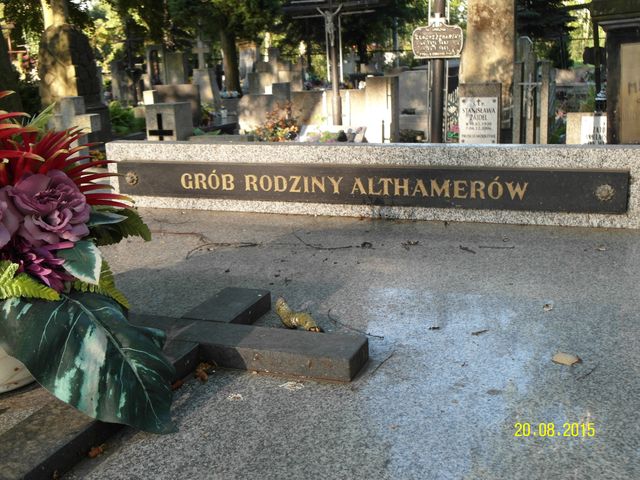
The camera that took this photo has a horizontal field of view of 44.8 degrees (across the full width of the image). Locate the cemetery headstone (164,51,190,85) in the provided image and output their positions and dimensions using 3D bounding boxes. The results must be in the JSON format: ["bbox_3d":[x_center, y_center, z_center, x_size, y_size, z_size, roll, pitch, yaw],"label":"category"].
[{"bbox_3d":[-2.002,-2.273,11.105,0.290,0.850,0.130,3,15,21],"label":"cemetery headstone"}]

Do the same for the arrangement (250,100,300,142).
[{"bbox_3d":[-0.315,-0.844,5.639,0.290,0.320,0.250,3,15,21],"label":"arrangement"}]

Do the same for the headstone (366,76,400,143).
[{"bbox_3d":[0.502,-0.979,6.071,0.210,0.580,0.200,3,15,21],"label":"headstone"}]

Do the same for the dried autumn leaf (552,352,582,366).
[{"bbox_3d":[0.372,0.180,1.168,0.035,0.009,0.026,10,19,40],"label":"dried autumn leaf"}]

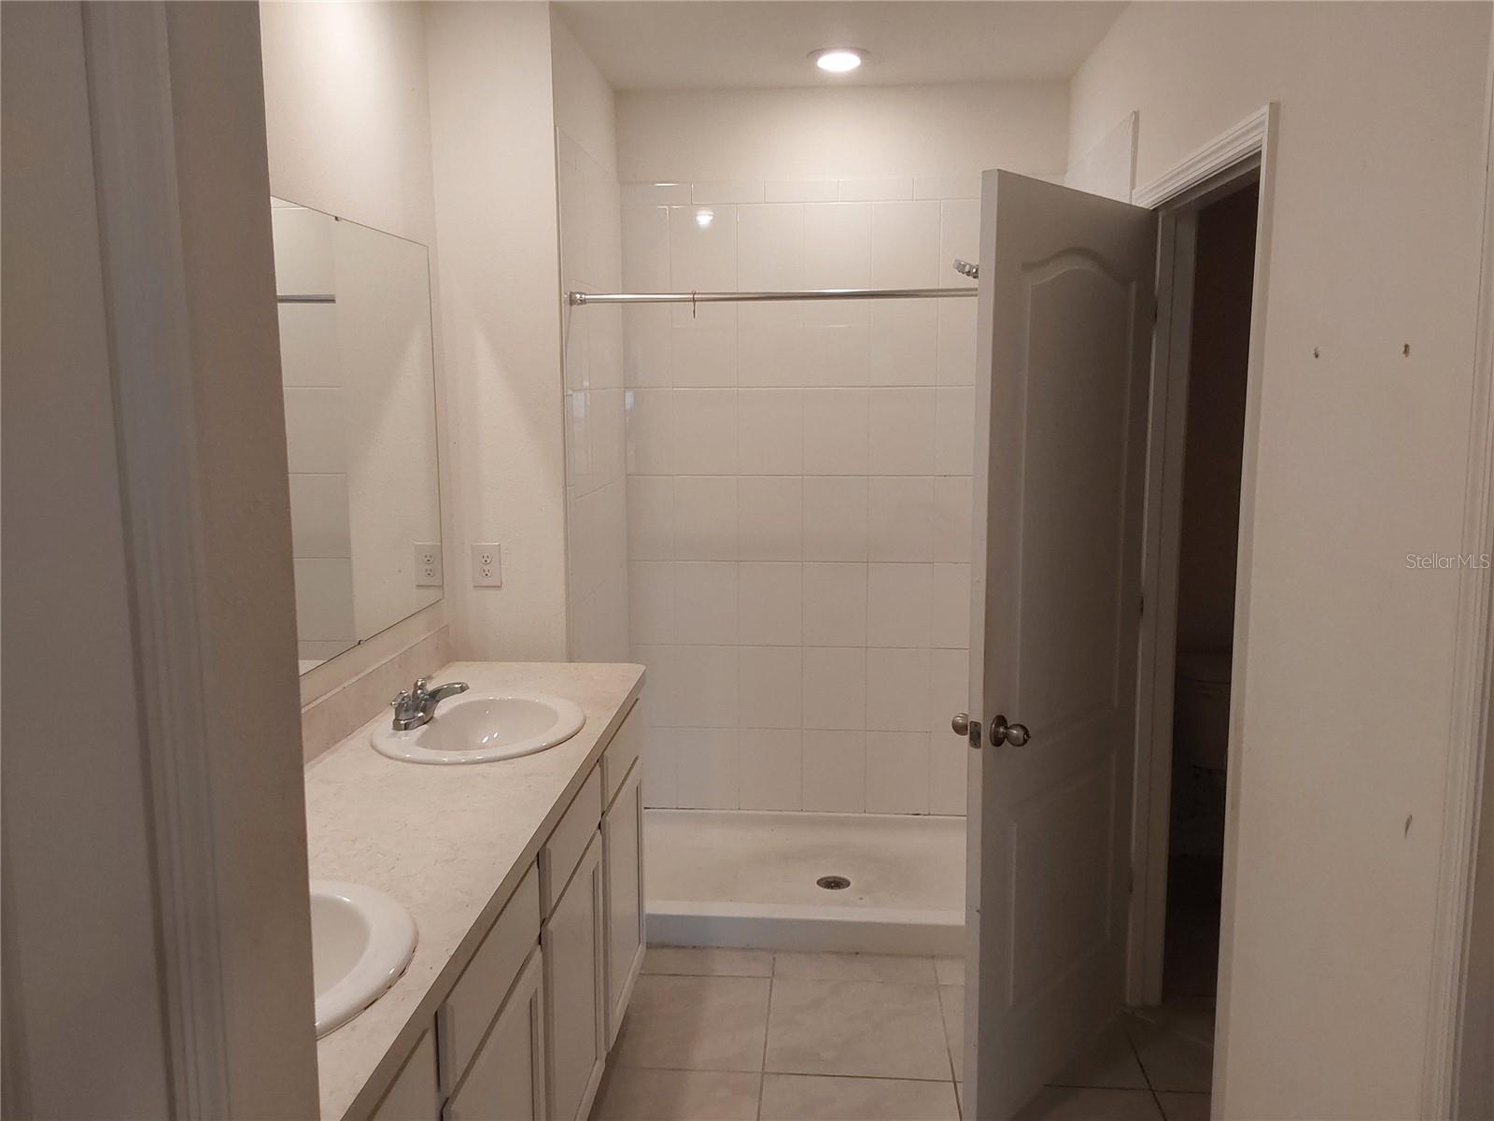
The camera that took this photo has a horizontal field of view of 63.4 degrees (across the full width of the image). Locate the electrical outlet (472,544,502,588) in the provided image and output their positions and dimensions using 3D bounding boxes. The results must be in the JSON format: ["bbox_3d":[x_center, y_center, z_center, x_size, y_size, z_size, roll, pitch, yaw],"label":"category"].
[{"bbox_3d":[-0.734,0.016,3.411,0.081,0.123,0.010,0,8,4],"label":"electrical outlet"}]

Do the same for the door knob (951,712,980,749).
[{"bbox_3d":[0.474,0.351,2.570,0.066,0.062,0.062,7,11,40],"label":"door knob"}]

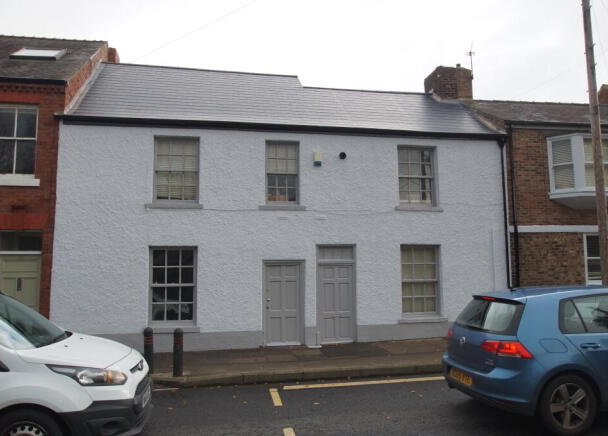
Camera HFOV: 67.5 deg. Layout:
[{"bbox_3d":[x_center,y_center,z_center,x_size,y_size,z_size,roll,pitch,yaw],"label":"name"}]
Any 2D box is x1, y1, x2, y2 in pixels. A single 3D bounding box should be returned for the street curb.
[{"bbox_3d":[-0.039,2.751,8.033,5.068,0.160,0.300,-1,-6,-7],"label":"street curb"}]

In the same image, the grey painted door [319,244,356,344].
[{"bbox_3d":[0.803,1.832,10.905,0.963,2.344,0.100,1,-6,-9],"label":"grey painted door"}]

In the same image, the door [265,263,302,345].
[{"bbox_3d":[-0.469,1.998,10.682,0.925,1.945,0.100,1,-6,-9],"label":"door"}]

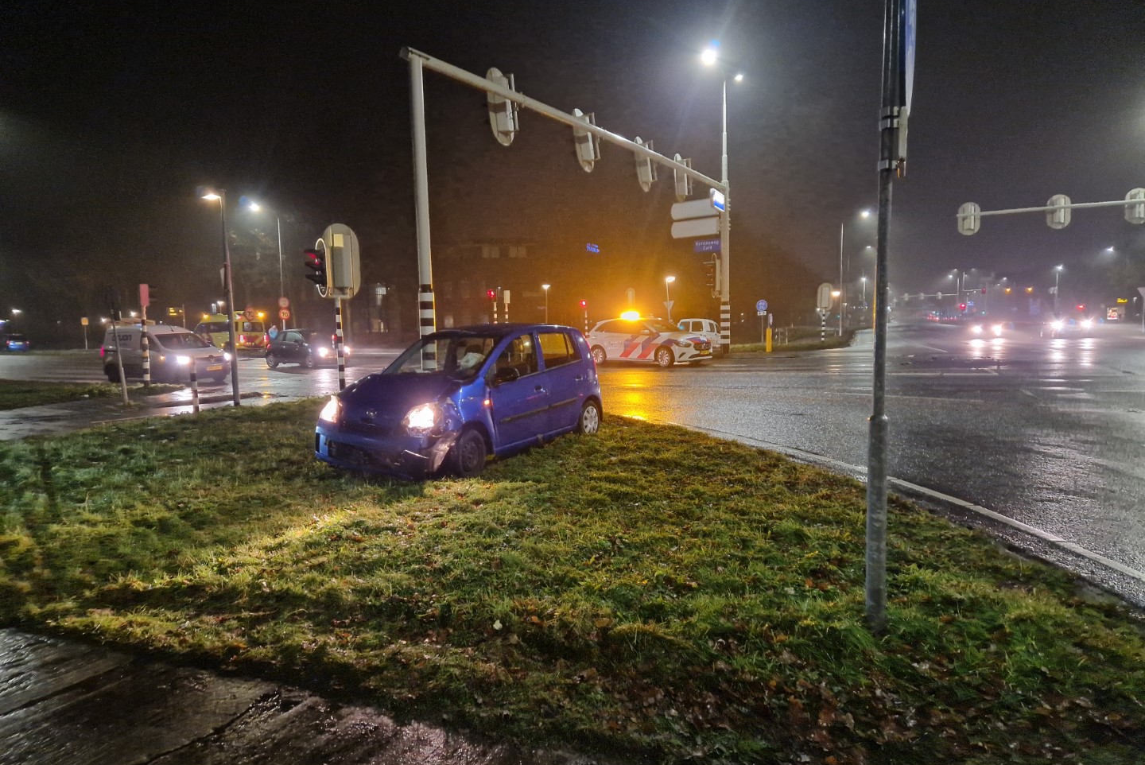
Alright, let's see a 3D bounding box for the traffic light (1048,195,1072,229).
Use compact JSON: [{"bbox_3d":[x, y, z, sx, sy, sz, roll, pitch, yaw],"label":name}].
[{"bbox_3d":[21.575,-7.568,33.700,1.000,1.500,0.420,1,6,26],"label":"traffic light"}]

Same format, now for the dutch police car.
[{"bbox_3d":[2.503,-1.387,25.333,4.420,1.640,1.800,4,8,43],"label":"dutch police car"}]

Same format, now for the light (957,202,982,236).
[{"bbox_3d":[18.251,-7.531,35.000,1.000,1.500,0.420,1,6,26],"label":"light"}]

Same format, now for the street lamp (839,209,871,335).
[{"bbox_3d":[17.769,-6.897,47.595,1.900,7.900,0.350,1,6,22],"label":"street lamp"}]

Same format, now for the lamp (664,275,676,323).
[{"bbox_3d":[6.758,-5.284,51.781,0.600,3.900,0.250,0,6,12],"label":"lamp"}]

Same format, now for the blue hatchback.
[{"bbox_3d":[-1.096,0.088,8.588,1.475,1.500,3.410,2,6,31],"label":"blue hatchback"}]

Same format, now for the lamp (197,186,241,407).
[{"bbox_3d":[-6.272,-1.484,13.544,0.550,3.900,0.220,-3,6,-21],"label":"lamp"}]

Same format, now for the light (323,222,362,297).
[{"bbox_3d":[-4.775,-2.493,15.650,0.400,1.500,0.970,3,7,35],"label":"light"}]

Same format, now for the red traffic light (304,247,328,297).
[{"bbox_3d":[-5.255,-2.320,15.600,0.480,1.100,0.650,-5,7,-32],"label":"red traffic light"}]

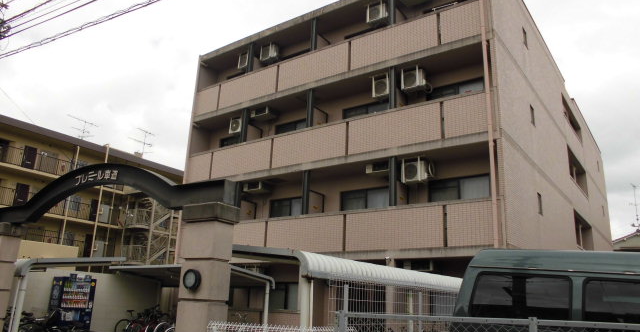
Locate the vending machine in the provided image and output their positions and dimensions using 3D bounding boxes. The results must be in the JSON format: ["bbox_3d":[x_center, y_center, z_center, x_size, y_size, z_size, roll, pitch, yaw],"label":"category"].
[{"bbox_3d":[-7.491,4.299,14.401,0.620,1.890,1.050,-9,-20,35],"label":"vending machine"}]

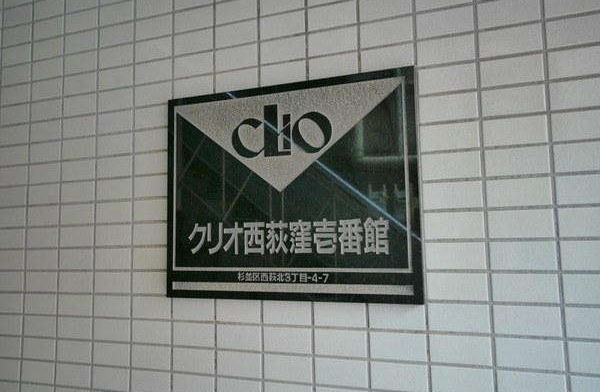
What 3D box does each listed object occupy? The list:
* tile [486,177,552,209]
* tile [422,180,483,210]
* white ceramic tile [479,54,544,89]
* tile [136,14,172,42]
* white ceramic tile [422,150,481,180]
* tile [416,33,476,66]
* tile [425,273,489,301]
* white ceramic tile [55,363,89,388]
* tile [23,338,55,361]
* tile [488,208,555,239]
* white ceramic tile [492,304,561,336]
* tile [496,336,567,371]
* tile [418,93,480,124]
[{"bbox_3d":[0.351,-0.005,0.777,0.095,0.045,0.008,-3,-6,20],"label":"tile"},{"bbox_3d":[0.256,0.000,0.809,0.095,0.045,0.009,-3,-6,20],"label":"tile"},{"bbox_3d":[0.346,-0.204,0.794,0.095,0.045,0.008,-3,-6,20],"label":"white ceramic tile"},{"bbox_3d":[-0.316,-0.366,1.054,0.095,0.045,0.009,-3,-6,20],"label":"tile"},{"bbox_3d":[0.255,-0.050,0.817,0.095,0.044,0.008,-3,-6,20],"label":"white ceramic tile"},{"bbox_3d":[0.250,-0.247,0.832,0.095,0.045,0.008,-3,-6,20],"label":"tile"},{"bbox_3d":[0.258,0.148,0.794,0.095,0.045,0.008,-3,-6,20],"label":"tile"},{"bbox_3d":[-0.491,0.391,1.057,0.095,0.045,0.008,-3,-6,20],"label":"white ceramic tile"},{"bbox_3d":[-0.584,0.344,1.096,0.095,0.045,0.008,-3,-6,20],"label":"tile"},{"bbox_3d":[0.352,0.045,0.772,0.095,0.045,0.008,-3,-6,20],"label":"tile"},{"bbox_3d":[0.355,0.194,0.759,0.095,0.044,0.008,-3,-6,20],"label":"white ceramic tile"},{"bbox_3d":[0.355,0.242,0.751,0.095,0.045,0.009,-3,-6,20],"label":"tile"},{"bbox_3d":[0.253,-0.149,0.824,0.095,0.045,0.008,-3,-6,20],"label":"tile"}]

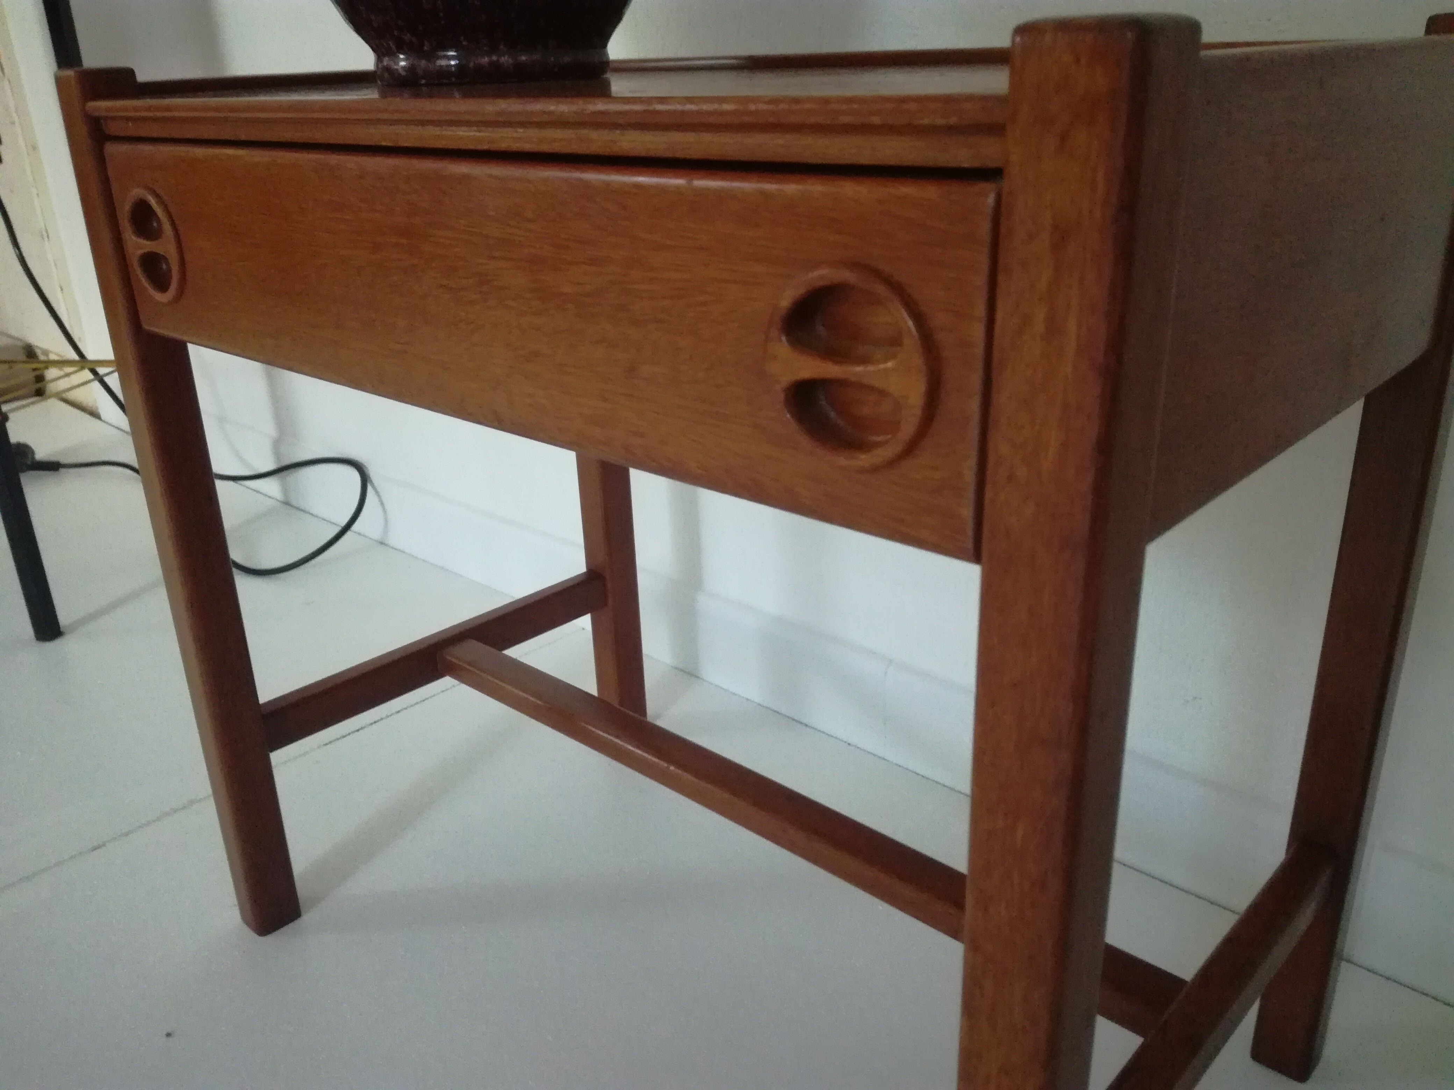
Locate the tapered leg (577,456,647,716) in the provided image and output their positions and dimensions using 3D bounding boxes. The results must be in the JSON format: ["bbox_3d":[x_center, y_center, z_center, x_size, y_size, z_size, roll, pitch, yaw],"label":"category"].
[{"bbox_3d":[-0.099,-0.086,0.915,0.030,0.542,0.030,18,29,40],"label":"tapered leg"}]

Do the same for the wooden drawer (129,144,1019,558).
[{"bbox_3d":[-0.029,-0.143,0.536,0.524,0.093,0.295,18,29,40],"label":"wooden drawer"}]

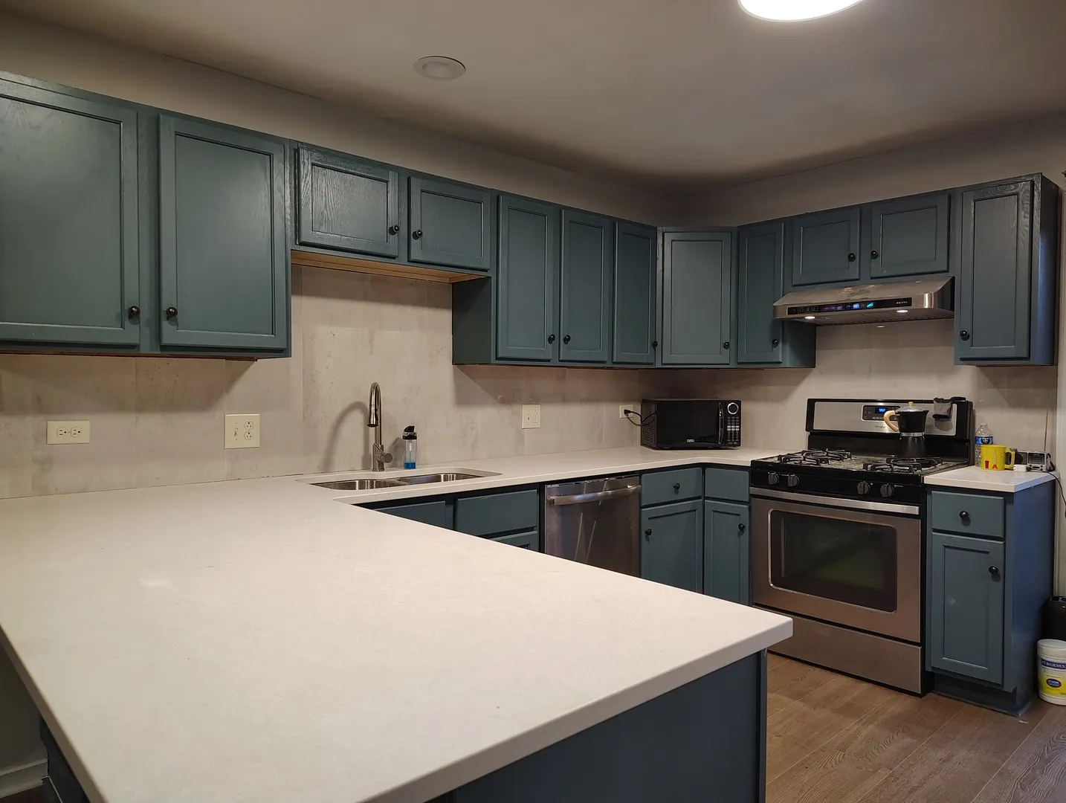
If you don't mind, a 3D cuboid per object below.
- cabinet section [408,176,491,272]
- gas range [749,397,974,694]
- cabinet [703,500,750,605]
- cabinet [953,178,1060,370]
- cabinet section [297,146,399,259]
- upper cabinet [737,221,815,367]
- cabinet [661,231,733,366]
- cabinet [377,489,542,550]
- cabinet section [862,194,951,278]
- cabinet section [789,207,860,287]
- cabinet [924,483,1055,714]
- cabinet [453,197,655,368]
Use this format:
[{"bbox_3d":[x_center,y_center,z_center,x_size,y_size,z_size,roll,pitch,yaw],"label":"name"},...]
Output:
[{"bbox_3d":[-0.455,-0.729,3.166,0.435,0.350,0.320,-1,2,-43],"label":"cabinet section"},{"bbox_3d":[1.516,0.600,3.471,0.627,1.189,0.771,-1,2,-43],"label":"gas range"},{"bbox_3d":[1.153,0.795,3.855,0.558,0.622,0.269,-1,2,-43],"label":"cabinet"},{"bbox_3d":[2.025,-0.536,3.171,0.306,0.759,0.309,-1,2,-43],"label":"cabinet"},{"bbox_3d":[-0.787,-0.724,2.857,0.432,0.350,0.320,-1,2,-43],"label":"cabinet section"},{"bbox_3d":[1.295,-0.555,3.950,0.306,0.759,0.301,-1,2,-43],"label":"upper cabinet"},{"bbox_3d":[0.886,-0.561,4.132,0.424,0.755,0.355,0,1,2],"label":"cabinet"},{"bbox_3d":[-0.496,0.769,2.894,0.913,0.865,0.617,-1,2,-43],"label":"cabinet"},{"bbox_3d":[1.809,-0.734,3.433,0.320,0.350,0.345,-1,2,-43],"label":"cabinet section"},{"bbox_3d":[1.549,-0.741,3.713,0.320,0.350,0.350,-1,2,-43],"label":"cabinet section"},{"bbox_3d":[1.911,0.770,3.090,0.617,0.869,0.308,-1,2,-43],"label":"cabinet"},{"bbox_3d":[0.155,-0.553,3.686,1.147,0.759,0.306,-1,2,-43],"label":"cabinet"}]

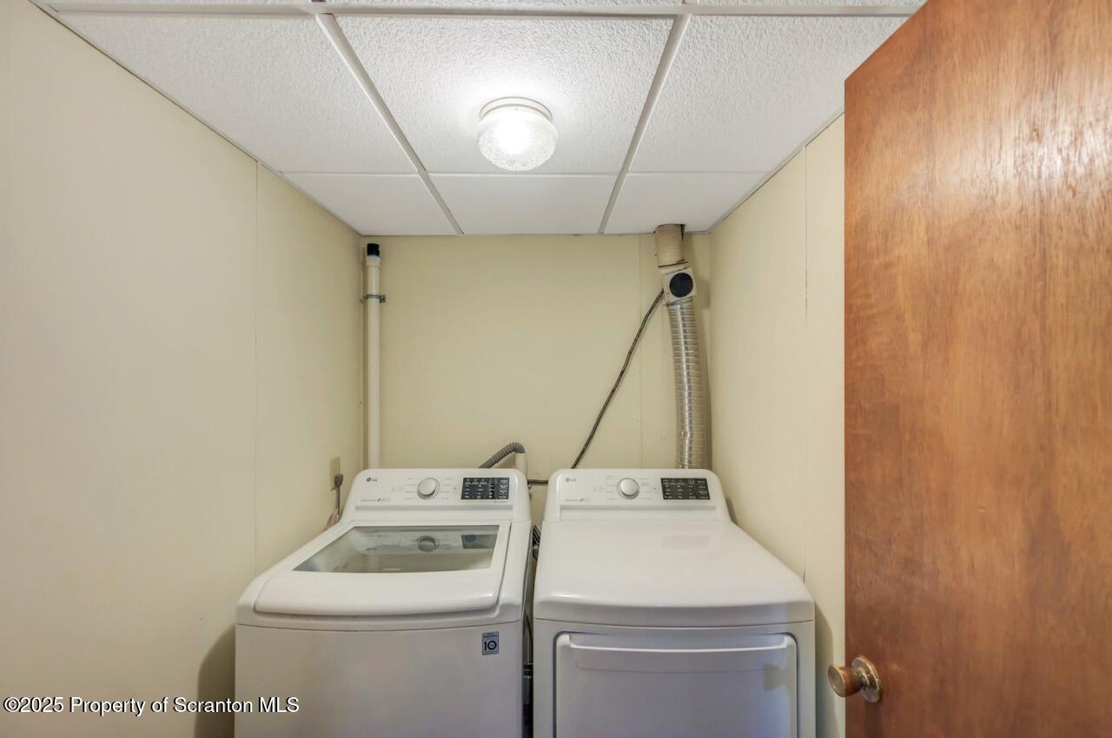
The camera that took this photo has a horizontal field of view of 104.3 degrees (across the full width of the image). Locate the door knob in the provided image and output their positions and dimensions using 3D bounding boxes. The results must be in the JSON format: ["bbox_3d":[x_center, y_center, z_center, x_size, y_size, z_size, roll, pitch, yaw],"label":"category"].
[{"bbox_3d":[0.526,0.551,0.768,0.060,0.066,0.066,0,0,0],"label":"door knob"}]

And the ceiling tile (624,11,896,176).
[{"bbox_3d":[0.442,-0.605,1.027,0.443,0.020,0.590,0,0,0],"label":"ceiling tile"}]

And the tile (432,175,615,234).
[{"bbox_3d":[-0.099,-0.603,1.622,0.590,0.020,0.568,0,0,0],"label":"tile"}]

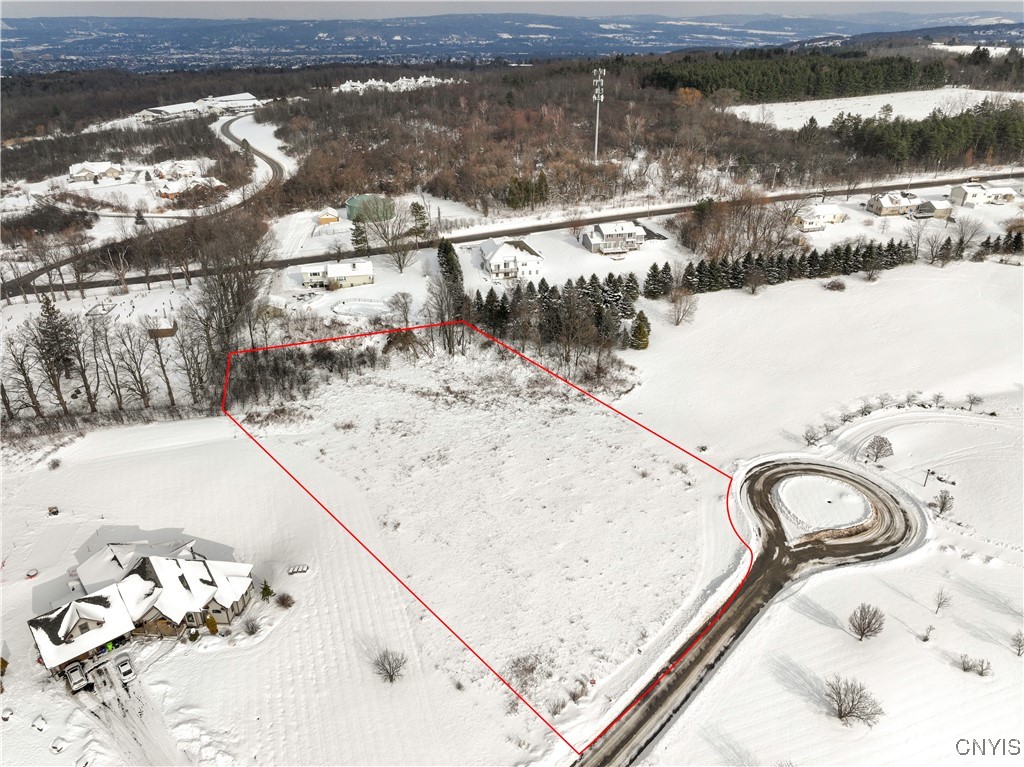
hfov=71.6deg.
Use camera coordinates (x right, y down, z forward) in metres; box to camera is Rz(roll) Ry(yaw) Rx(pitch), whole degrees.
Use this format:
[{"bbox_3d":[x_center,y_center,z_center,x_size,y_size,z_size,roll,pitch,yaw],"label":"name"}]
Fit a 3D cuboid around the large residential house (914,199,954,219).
[{"bbox_3d":[163.146,-67.832,274.195,8.000,5.600,9.500,-4,28,-8],"label":"large residential house"}]

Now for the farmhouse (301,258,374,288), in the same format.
[{"bbox_3d":[-51.570,-33.260,210.980,20.000,5.800,8.800,-5,28,-8],"label":"farmhouse"}]

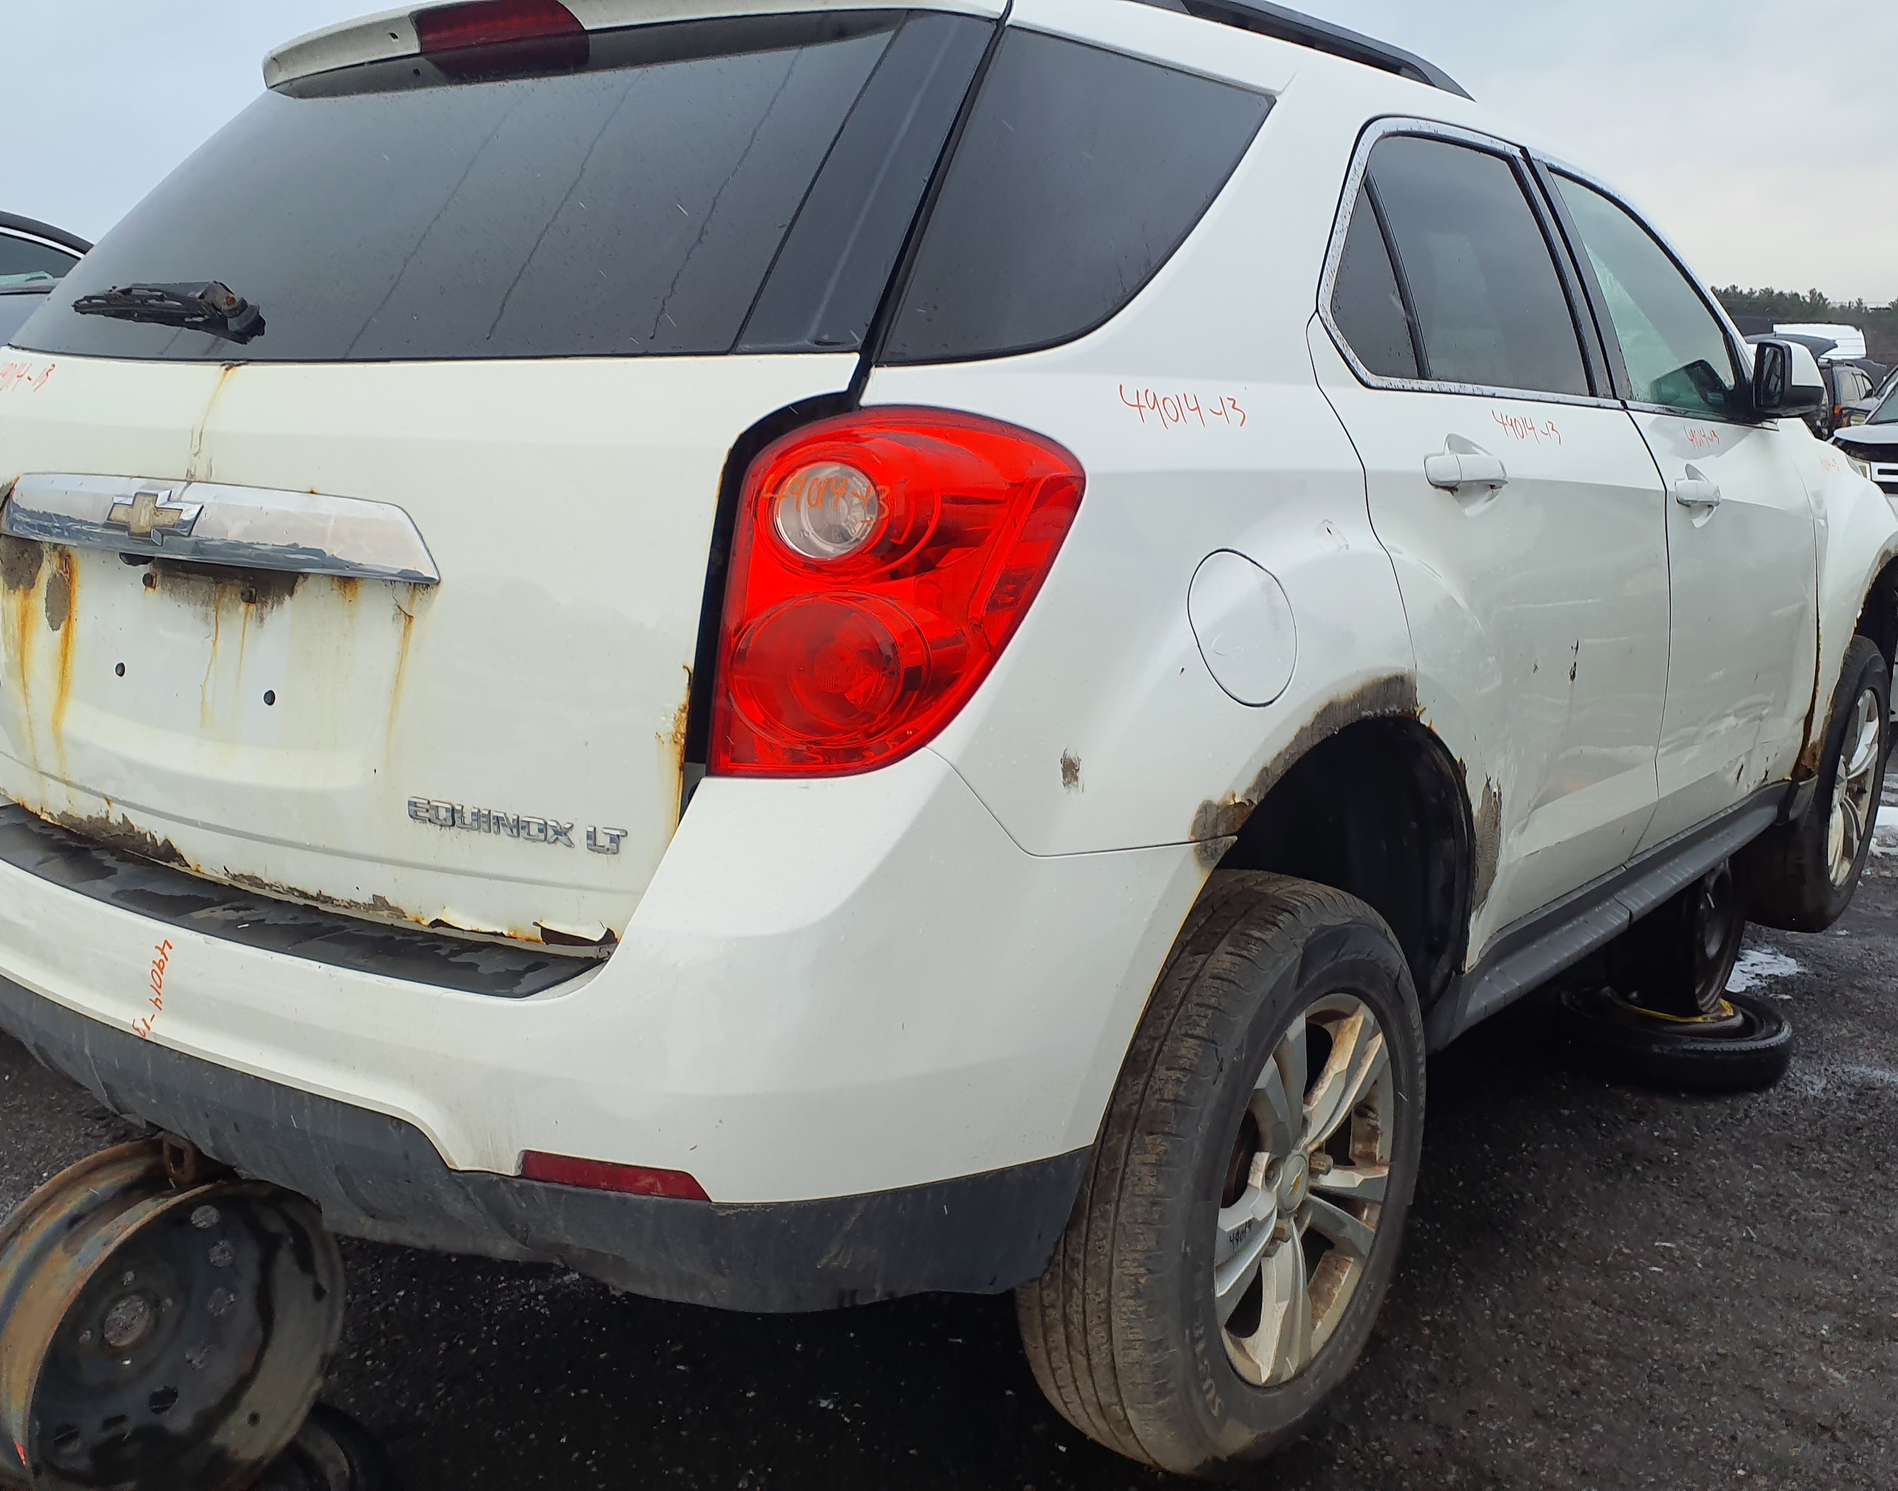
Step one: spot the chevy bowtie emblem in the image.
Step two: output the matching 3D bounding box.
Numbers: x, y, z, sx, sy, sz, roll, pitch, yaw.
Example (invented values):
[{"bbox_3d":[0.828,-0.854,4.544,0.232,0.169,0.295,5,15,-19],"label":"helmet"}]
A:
[{"bbox_3d":[-0.820,-0.235,1.803,0.190,0.062,0.026,9,14,38],"label":"chevy bowtie emblem"}]

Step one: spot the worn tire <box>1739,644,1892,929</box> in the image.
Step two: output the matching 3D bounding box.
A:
[{"bbox_3d":[2.142,0.092,4.354,0.230,0.720,0.720,9,14,38],"label":"worn tire"}]

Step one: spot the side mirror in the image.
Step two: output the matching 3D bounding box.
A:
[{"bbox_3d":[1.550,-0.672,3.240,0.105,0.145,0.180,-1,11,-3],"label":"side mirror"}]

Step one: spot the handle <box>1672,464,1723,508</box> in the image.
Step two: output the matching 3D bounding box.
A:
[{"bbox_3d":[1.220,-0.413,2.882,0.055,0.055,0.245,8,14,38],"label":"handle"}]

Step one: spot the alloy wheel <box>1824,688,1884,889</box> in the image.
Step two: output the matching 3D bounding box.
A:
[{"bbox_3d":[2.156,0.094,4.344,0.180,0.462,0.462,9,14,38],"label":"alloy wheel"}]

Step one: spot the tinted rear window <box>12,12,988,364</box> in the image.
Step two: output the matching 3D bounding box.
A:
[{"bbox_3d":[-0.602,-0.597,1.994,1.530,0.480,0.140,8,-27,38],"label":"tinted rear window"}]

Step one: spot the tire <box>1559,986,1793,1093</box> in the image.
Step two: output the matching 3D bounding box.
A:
[{"bbox_3d":[1.716,0.696,4.150,0.530,0.120,0.530,8,14,38],"label":"tire"}]

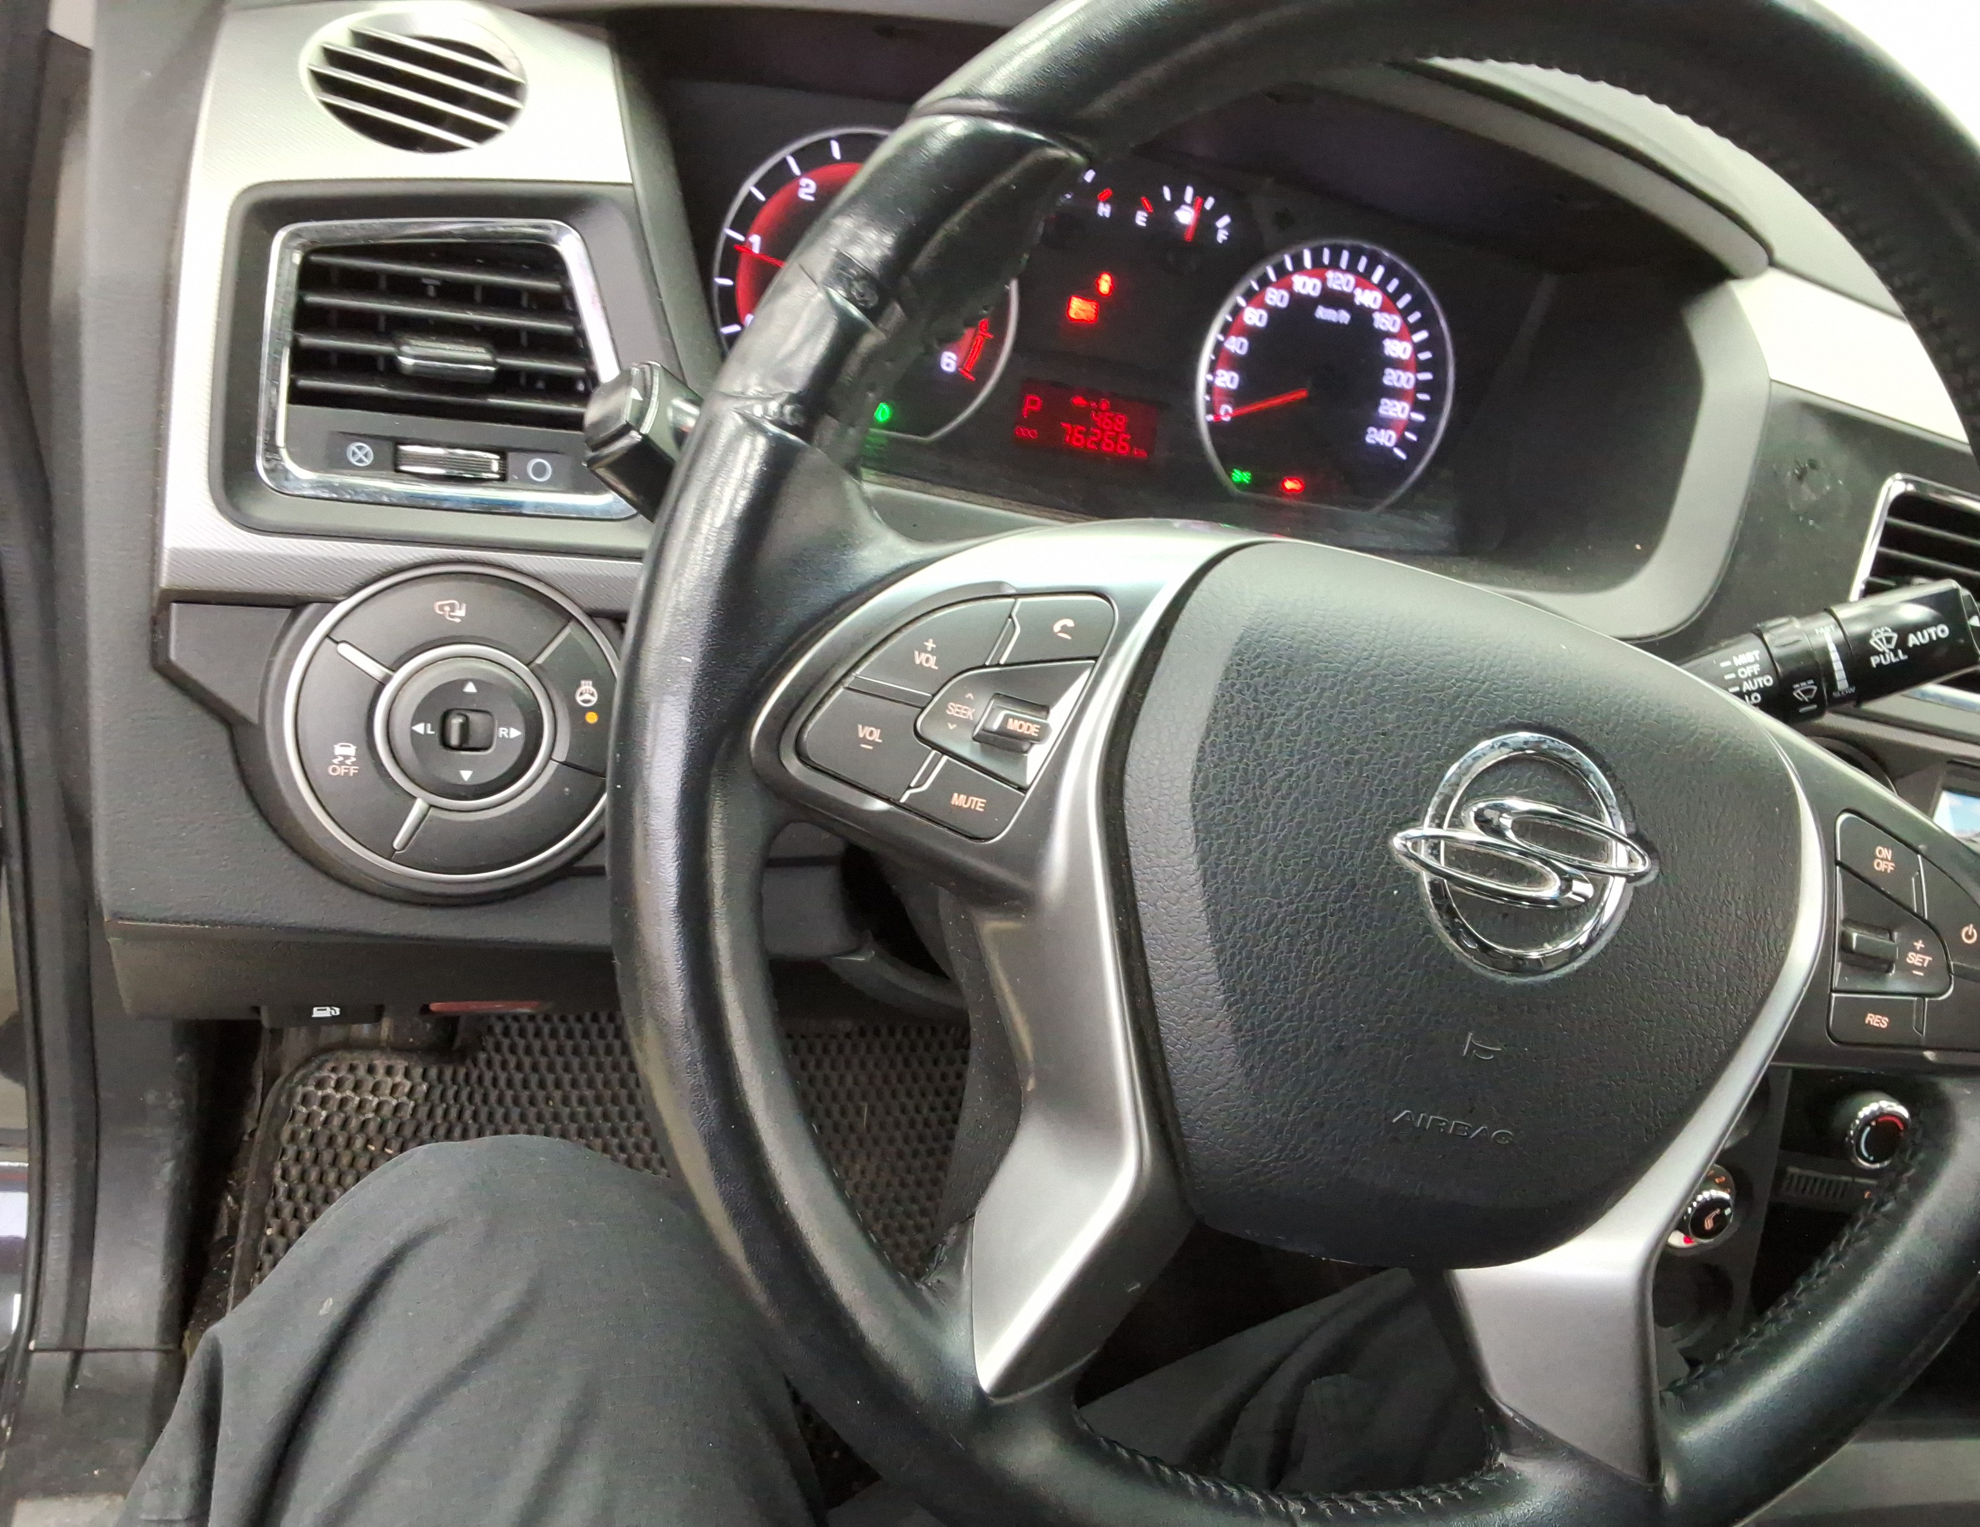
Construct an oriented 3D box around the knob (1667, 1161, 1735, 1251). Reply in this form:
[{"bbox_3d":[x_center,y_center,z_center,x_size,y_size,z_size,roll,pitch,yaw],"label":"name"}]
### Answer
[{"bbox_3d":[0.310,0.194,0.715,0.037,0.037,0.025,6,5,-18],"label":"knob"}]

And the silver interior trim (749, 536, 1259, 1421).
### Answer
[{"bbox_3d":[0.001,0.039,0.339,0.112,0.184,0.044,6,5,-17],"label":"silver interior trim"}]

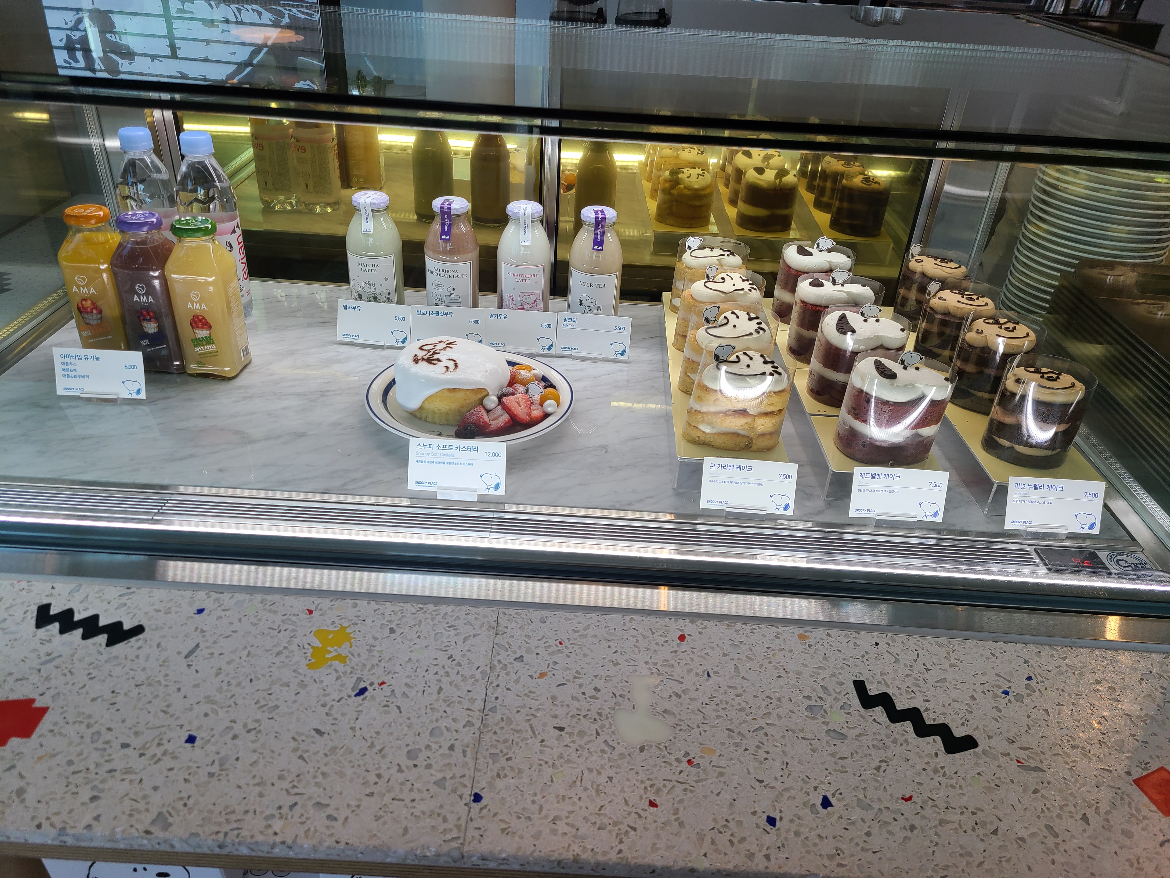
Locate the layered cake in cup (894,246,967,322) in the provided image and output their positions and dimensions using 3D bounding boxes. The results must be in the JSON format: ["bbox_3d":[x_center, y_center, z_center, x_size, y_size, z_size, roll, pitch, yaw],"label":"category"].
[{"bbox_3d":[0.430,-0.183,1.085,0.081,0.084,0.075,4,32,0],"label":"layered cake in cup"}]

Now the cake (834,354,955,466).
[{"bbox_3d":[0.290,-0.030,0.828,0.092,0.084,0.072,3,32,0],"label":"cake"}]

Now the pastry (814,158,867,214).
[{"bbox_3d":[0.438,-0.427,1.490,0.087,0.084,0.072,3,32,0],"label":"pastry"}]

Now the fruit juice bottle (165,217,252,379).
[{"bbox_3d":[-0.406,-0.152,0.946,0.059,0.167,0.059,2,32,-3],"label":"fruit juice bottle"}]

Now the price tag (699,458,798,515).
[{"bbox_3d":[0.145,0.044,0.779,0.084,0.048,0.009,4,8,1],"label":"price tag"}]

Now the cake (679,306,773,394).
[{"bbox_3d":[0.150,-0.091,0.915,0.092,0.084,0.072,3,32,0],"label":"cake"}]

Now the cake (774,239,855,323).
[{"bbox_3d":[0.281,-0.190,1.082,0.090,0.084,0.077,4,32,0],"label":"cake"}]

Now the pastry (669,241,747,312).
[{"bbox_3d":[0.155,-0.200,1.093,0.092,0.084,0.072,3,32,0],"label":"pastry"}]

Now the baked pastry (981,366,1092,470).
[{"bbox_3d":[0.427,-0.023,0.833,0.079,0.075,0.075,4,32,0],"label":"baked pastry"}]

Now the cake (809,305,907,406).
[{"bbox_3d":[0.282,-0.085,0.910,0.091,0.084,0.077,4,32,0],"label":"cake"}]

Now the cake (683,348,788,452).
[{"bbox_3d":[0.143,-0.038,0.826,0.098,0.078,0.071,4,32,0],"label":"cake"}]

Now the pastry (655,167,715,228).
[{"bbox_3d":[0.161,-0.390,1.403,0.092,0.084,0.072,3,32,0],"label":"pastry"}]

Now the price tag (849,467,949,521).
[{"bbox_3d":[0.286,0.051,0.802,0.087,0.049,0.008,3,12,0],"label":"price tag"}]

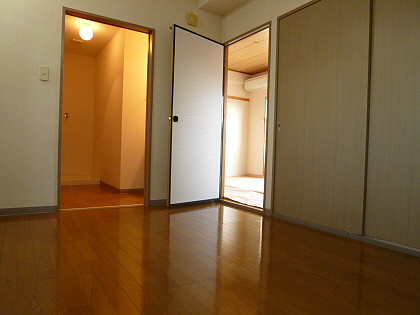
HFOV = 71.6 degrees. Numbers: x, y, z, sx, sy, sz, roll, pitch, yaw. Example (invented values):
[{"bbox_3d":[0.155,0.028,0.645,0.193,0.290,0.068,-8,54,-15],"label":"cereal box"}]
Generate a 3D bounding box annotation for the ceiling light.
[{"bbox_3d":[-1.669,-1.686,3.929,0.175,0.200,0.175,1,1,-30],"label":"ceiling light"}]

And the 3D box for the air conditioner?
[{"bbox_3d":[1.127,-1.637,6.452,0.220,0.250,0.800,1,1,-34],"label":"air conditioner"}]

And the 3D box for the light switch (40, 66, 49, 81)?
[{"bbox_3d":[-1.437,-0.730,2.531,0.068,0.120,0.012,1,1,-30],"label":"light switch"}]

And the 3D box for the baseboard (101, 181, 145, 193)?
[{"bbox_3d":[-1.313,0.447,4.443,0.504,0.060,1.028,1,1,-30],"label":"baseboard"}]

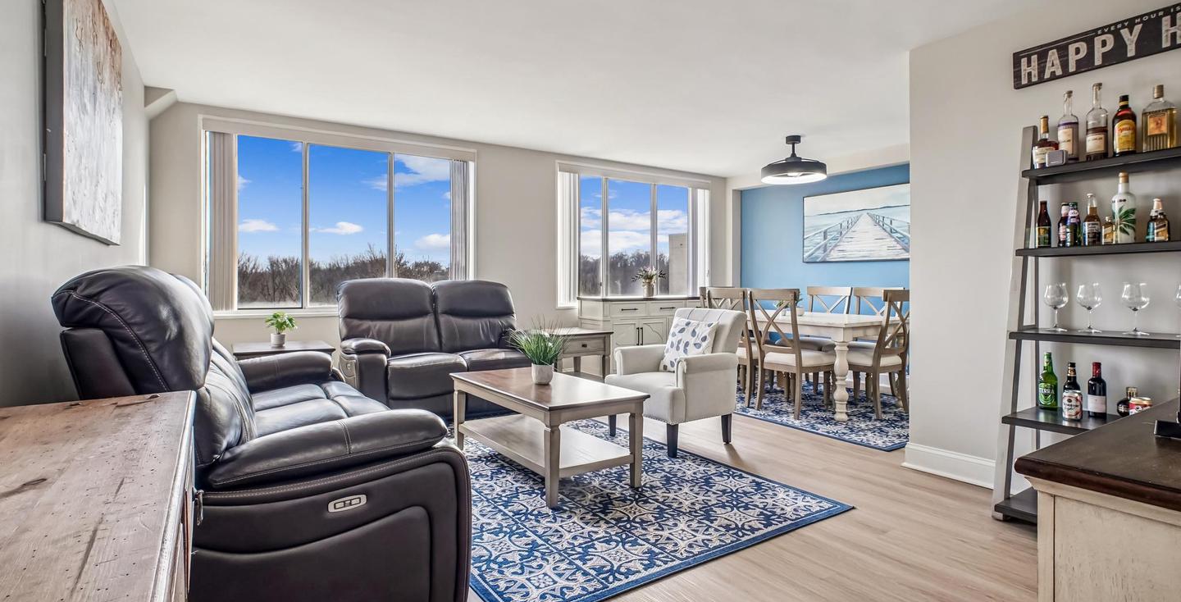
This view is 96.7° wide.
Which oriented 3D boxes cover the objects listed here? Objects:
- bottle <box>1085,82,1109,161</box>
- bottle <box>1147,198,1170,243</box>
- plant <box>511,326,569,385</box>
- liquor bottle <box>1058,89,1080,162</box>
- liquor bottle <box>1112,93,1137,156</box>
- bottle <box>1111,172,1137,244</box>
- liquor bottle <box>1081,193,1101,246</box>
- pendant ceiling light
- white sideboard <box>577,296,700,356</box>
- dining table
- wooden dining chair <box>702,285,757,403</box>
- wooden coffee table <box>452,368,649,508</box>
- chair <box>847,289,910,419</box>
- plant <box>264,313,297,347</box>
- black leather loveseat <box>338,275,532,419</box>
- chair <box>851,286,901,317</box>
[{"bbox_3d":[2.301,-0.804,2.384,0.077,0.352,0.077,-1,2,-32],"label":"bottle"},{"bbox_3d":[2.363,-0.336,2.184,0.070,0.200,0.070,-1,2,-32],"label":"bottle"},{"bbox_3d":[-0.288,0.309,3.056,0.330,0.340,0.330,0,1,0],"label":"plant"},{"bbox_3d":[2.166,-0.794,2.376,0.075,0.320,0.075,-1,1,-30],"label":"liquor bottle"},{"bbox_3d":[2.232,-0.720,2.196,0.072,0.272,0.072,-1,2,-35],"label":"liquor bottle"},{"bbox_3d":[2.309,-0.398,2.270,0.082,0.318,0.082,-1,2,-32],"label":"bottle"},{"bbox_3d":[2.180,-0.354,2.286,0.060,0.230,0.060,-1,1,-30],"label":"liquor bottle"},{"bbox_3d":[1.819,-1.268,4.696,0.550,0.400,0.550,-1,2,-35],"label":"pendant ceiling light"},{"bbox_3d":[0.690,0.425,5.640,1.580,0.930,0.460,-1,1,-31],"label":"white sideboard"},{"bbox_3d":[1.974,0.529,4.989,1.060,0.766,1.620,-1,2,-32],"label":"dining table"},{"bbox_3d":[1.440,0.398,4.800,0.560,1.010,0.490,-1,1,-30],"label":"wooden dining chair"},{"bbox_3d":[-0.305,0.718,3.070,0.595,0.475,1.240,-1,2,-35],"label":"wooden coffee table"},{"bbox_3d":[2.350,0.405,4.400,0.490,1.010,0.560,-1,1,-31],"label":"chair"},{"bbox_3d":[-2.275,0.210,3.850,0.210,0.260,0.210,-1,1,-30],"label":"plant"},{"bbox_3d":[-1.195,0.383,4.495,1.660,1.090,0.950,-1,2,-32],"label":"black leather loveseat"},{"bbox_3d":[2.540,0.398,4.840,0.560,1.010,0.490,-1,1,-30],"label":"chair"}]

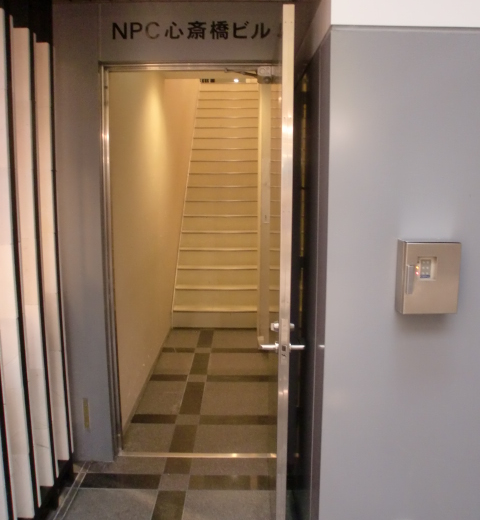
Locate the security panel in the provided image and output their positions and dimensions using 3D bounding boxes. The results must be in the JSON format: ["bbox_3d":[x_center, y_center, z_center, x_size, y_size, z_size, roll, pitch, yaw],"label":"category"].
[{"bbox_3d":[0.575,0.053,1.580,0.169,0.220,0.064,0,10,0],"label":"security panel"}]

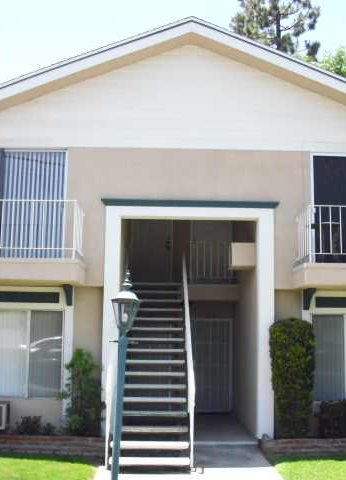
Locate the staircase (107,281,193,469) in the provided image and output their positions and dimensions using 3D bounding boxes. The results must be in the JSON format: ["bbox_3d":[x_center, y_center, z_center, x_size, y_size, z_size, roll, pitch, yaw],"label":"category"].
[{"bbox_3d":[-0.356,2.021,12.186,1.200,3.080,4.300,1,-8,0],"label":"staircase"}]

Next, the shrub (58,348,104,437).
[{"bbox_3d":[-1.527,2.526,11.601,0.730,1.450,0.600,1,-8,0],"label":"shrub"}]

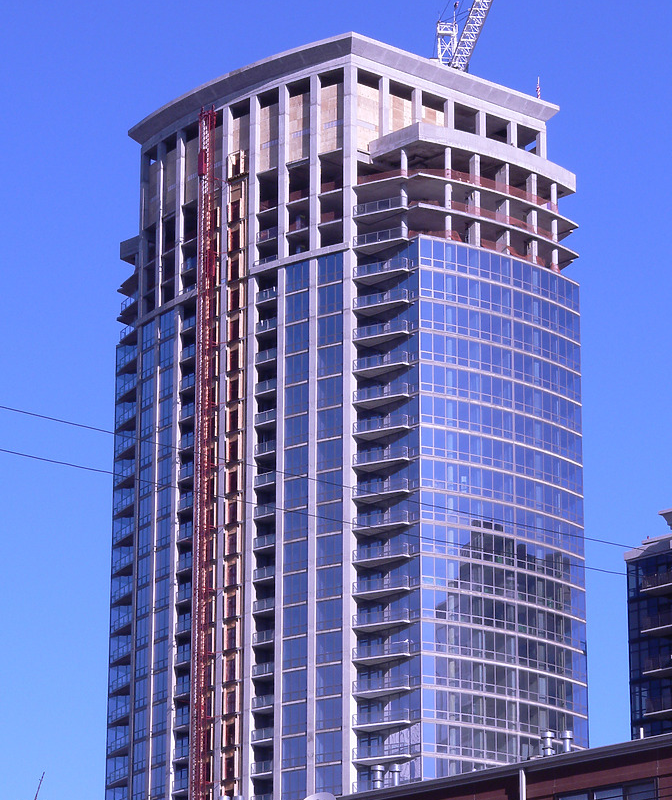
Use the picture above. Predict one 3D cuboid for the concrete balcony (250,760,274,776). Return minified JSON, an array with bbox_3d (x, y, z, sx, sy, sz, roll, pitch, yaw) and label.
[{"bbox_3d":[-6.388,34.677,284.954,3.000,1.250,1.350,-13,-20,40],"label":"concrete balcony"}]

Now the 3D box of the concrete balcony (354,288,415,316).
[{"bbox_3d":[4.360,-9.120,279.590,5.370,1.270,2.300,-13,-21,37],"label":"concrete balcony"}]

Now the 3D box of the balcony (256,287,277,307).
[{"bbox_3d":[-6.127,-9.855,292.143,2.900,1.200,1.500,-15,-23,40],"label":"balcony"}]

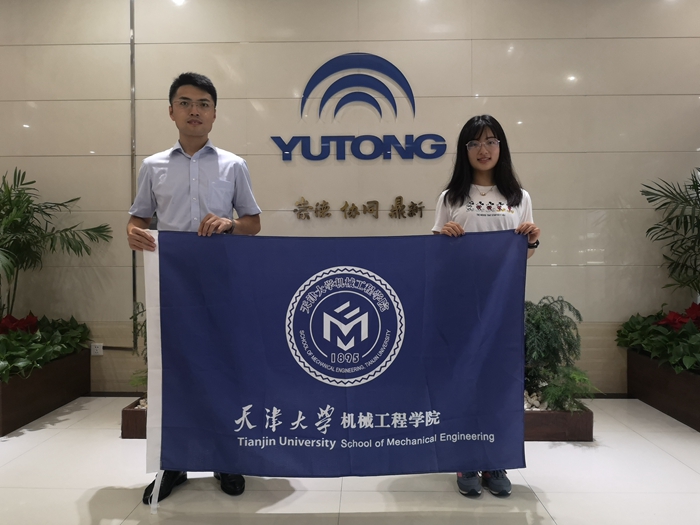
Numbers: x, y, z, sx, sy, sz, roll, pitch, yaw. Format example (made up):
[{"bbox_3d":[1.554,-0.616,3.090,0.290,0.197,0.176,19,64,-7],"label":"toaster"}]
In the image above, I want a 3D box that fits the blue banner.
[{"bbox_3d":[-0.055,0.365,2.189,1.510,0.970,0.100,0,1,2],"label":"blue banner"}]

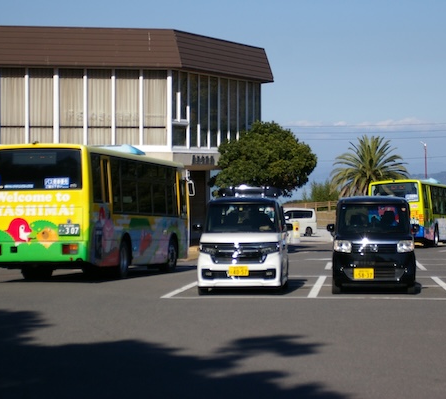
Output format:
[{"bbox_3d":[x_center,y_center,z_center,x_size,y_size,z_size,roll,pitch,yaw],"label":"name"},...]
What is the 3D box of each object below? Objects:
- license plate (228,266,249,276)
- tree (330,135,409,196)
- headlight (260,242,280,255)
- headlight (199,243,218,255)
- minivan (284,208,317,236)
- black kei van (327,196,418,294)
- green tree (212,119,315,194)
[{"bbox_3d":[0.269,1.219,27.300,0.330,0.165,0.020,0,0,4],"label":"license plate"},{"bbox_3d":[10.193,-1.082,112.000,5.400,6.650,5.400,0,0,0],"label":"tree"},{"bbox_3d":[0.793,0.836,27.550,0.340,0.190,0.300,0,0,4],"label":"headlight"},{"bbox_3d":[-0.240,0.842,27.650,0.330,0.190,0.300,0,0,4],"label":"headlight"},{"bbox_3d":[4.035,1.247,98.000,1.680,1.780,4.200,0,0,41],"label":"minivan"},{"bbox_3d":[2.740,0.811,29.450,1.520,1.740,3.400,0,0,5],"label":"black kei van"},{"bbox_3d":[1.390,-0.397,54.000,3.600,4.490,3.600,0,0,0],"label":"green tree"}]

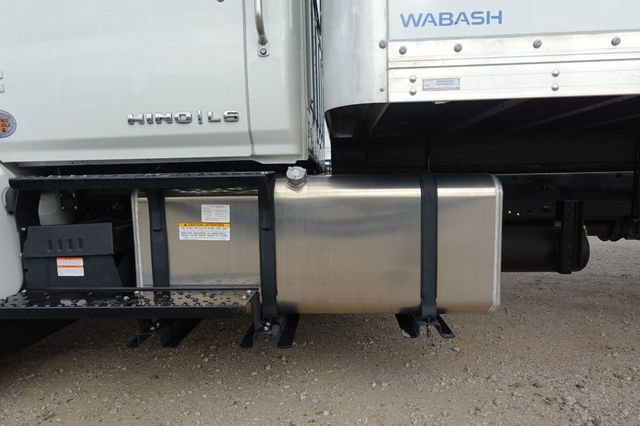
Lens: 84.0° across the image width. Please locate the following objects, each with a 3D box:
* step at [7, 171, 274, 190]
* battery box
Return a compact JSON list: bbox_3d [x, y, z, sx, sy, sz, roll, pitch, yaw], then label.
[{"bbox_3d":[-0.599,-0.113,1.252,0.855,0.048,0.175,-1,5,2],"label":"step"},{"bbox_3d":[-1.001,0.184,1.609,0.385,0.295,0.350,-1,5,2],"label":"battery box"}]

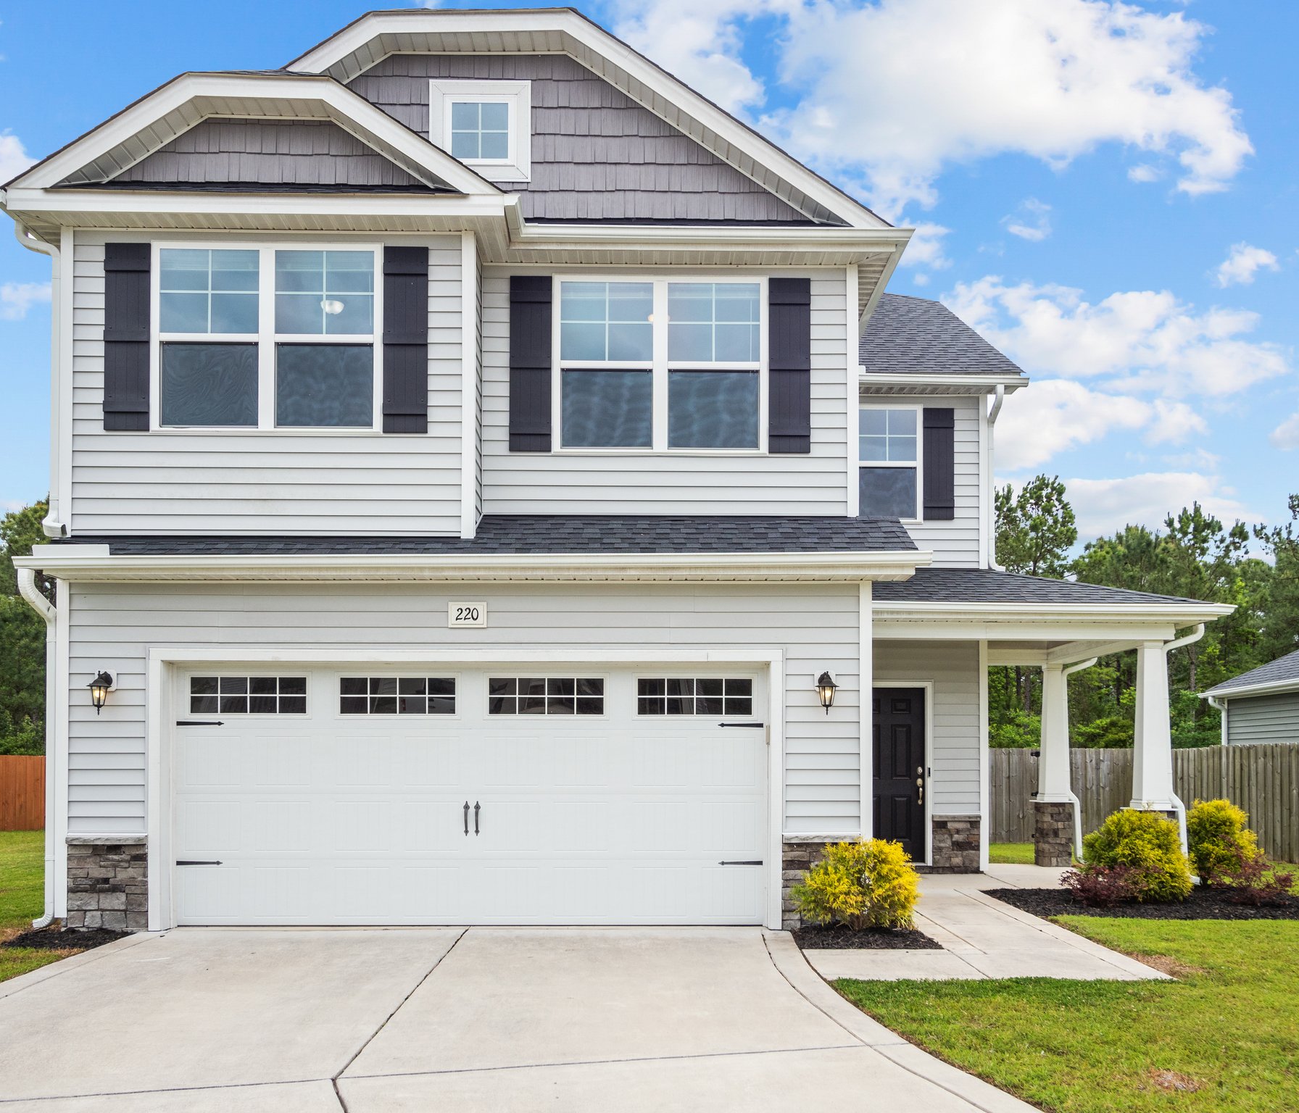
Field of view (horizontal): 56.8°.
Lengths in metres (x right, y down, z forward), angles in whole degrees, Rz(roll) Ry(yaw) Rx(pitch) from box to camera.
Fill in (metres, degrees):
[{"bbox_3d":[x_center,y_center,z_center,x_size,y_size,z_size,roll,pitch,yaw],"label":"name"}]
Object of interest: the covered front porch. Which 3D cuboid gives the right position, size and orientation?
[{"bbox_3d":[3.620,1.700,12.700,3.600,3.450,3.200,0,-3,-1],"label":"covered front porch"}]

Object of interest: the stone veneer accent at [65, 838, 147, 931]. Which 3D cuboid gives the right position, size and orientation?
[{"bbox_3d":[-4.299,2.597,9.500,0.645,0.745,0.130,0,-1,-1],"label":"stone veneer accent"}]

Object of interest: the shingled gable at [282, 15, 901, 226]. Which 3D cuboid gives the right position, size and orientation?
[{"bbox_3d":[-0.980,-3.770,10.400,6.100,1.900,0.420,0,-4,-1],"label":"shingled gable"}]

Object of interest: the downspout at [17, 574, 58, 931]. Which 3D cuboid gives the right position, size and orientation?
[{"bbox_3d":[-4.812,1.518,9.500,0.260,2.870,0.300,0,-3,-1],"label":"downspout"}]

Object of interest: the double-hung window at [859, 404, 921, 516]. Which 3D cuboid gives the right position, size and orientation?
[{"bbox_3d":[2.756,-1.063,13.850,0.820,1.360,0.100,0,-3,-1],"label":"double-hung window"}]

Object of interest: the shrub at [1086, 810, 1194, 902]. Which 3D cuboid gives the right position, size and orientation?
[{"bbox_3d":[4.447,2.734,10.950,0.990,0.870,0.950,0,-2,-1],"label":"shrub"}]

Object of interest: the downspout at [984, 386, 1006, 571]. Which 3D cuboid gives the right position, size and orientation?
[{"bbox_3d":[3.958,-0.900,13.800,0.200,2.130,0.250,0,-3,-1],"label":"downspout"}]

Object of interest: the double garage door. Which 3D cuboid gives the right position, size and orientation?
[{"bbox_3d":[-1.459,1.950,9.780,4.840,2.140,0.080,0,-1,-1],"label":"double garage door"}]

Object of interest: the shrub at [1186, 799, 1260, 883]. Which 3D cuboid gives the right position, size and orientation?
[{"bbox_3d":[5.708,2.840,12.000,0.820,0.870,0.800,0,-2,-1],"label":"shrub"}]

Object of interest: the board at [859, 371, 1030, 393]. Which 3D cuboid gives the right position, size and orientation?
[{"bbox_3d":[3.265,-1.970,13.550,2.100,0.180,0.130,0,-3,-1],"label":"board"}]

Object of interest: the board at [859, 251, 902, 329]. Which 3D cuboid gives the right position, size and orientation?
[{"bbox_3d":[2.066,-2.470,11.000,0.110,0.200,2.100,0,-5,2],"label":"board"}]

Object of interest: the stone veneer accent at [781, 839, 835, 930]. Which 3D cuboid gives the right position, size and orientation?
[{"bbox_3d":[1.363,2.618,9.630,0.600,0.760,0.110,0,-3,-1],"label":"stone veneer accent"}]

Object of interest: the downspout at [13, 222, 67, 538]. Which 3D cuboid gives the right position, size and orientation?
[{"bbox_3d":[-4.923,-1.424,9.700,0.430,2.580,0.180,0,-1,-1],"label":"downspout"}]

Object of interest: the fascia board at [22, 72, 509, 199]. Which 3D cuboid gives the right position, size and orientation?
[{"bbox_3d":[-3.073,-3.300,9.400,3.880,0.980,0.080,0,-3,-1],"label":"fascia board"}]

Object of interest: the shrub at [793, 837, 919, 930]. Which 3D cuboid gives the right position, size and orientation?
[{"bbox_3d":[1.572,2.488,9.120,0.970,0.690,0.930,0,-2,-1],"label":"shrub"}]

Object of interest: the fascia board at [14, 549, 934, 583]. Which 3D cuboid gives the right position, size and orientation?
[{"bbox_3d":[-1.370,0.072,9.300,7.100,0.200,0.130,0,-3,-1],"label":"fascia board"}]

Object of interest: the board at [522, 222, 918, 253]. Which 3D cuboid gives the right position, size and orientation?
[{"bbox_3d":[0.517,-2.656,10.000,3.280,0.200,0.120,0,-3,-1],"label":"board"}]

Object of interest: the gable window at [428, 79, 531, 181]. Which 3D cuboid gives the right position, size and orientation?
[{"bbox_3d":[-1.449,-3.635,10.240,0.870,0.870,0.090,0,-1,-1],"label":"gable window"}]

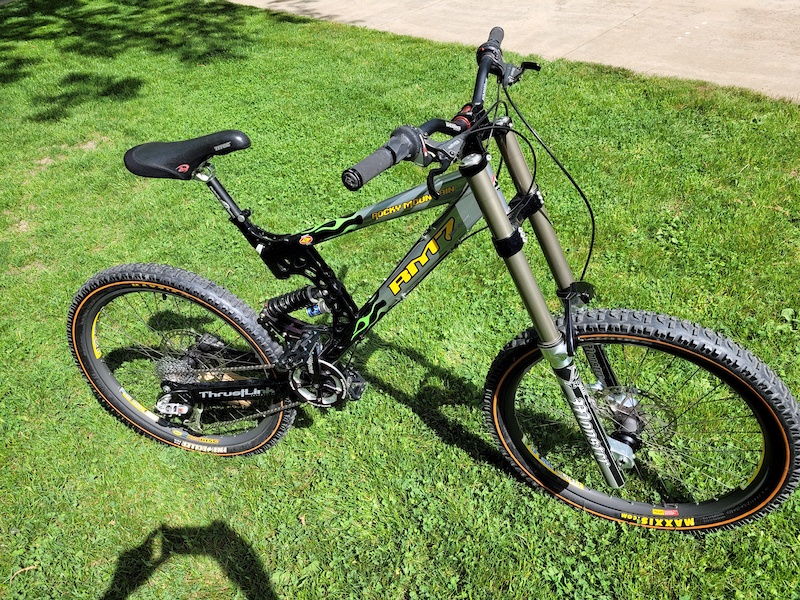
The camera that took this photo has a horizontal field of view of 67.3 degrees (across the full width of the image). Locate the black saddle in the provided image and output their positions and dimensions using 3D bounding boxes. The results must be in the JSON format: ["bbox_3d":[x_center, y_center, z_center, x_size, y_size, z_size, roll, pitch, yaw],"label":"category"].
[{"bbox_3d":[-0.441,-0.300,1.265,0.283,0.075,0.137,-2,33,18],"label":"black saddle"}]

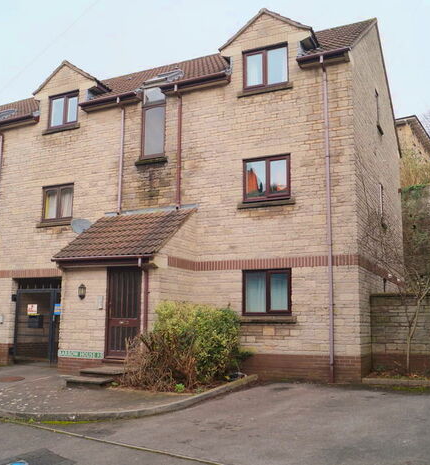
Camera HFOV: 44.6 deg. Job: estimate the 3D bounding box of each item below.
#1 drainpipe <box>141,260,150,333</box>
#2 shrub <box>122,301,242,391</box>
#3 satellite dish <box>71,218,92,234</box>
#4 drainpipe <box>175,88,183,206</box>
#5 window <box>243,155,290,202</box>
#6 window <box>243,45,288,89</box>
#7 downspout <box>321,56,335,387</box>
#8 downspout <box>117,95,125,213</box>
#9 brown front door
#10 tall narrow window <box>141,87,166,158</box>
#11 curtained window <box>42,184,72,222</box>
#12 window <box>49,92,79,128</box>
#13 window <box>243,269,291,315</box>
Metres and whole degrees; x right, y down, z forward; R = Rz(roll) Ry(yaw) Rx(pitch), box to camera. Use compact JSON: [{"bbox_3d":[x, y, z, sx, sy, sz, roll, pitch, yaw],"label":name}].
[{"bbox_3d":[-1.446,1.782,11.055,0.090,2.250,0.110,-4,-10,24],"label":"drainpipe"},{"bbox_3d":[-0.481,2.123,10.154,2.000,1.620,1.900,-4,-10,26],"label":"shrub"},{"bbox_3d":[-3.572,-0.154,14.139,0.580,0.460,0.350,5,-10,-28],"label":"satellite dish"},{"bbox_3d":[-0.897,-2.140,13.227,0.090,3.200,0.130,-4,-10,24],"label":"drainpipe"},{"bbox_3d":[1.213,-1.218,12.171,1.189,1.059,0.100,-4,-10,26],"label":"window"},{"bbox_3d":[1.233,-3.984,12.682,1.160,1.030,0.120,-4,-10,24],"label":"window"},{"bbox_3d":[2.413,-0.401,11.336,0.090,7.127,0.270,-4,-9,26],"label":"downspout"},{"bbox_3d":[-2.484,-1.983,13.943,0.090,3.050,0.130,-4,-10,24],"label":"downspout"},{"bbox_3d":[-2.053,1.780,11.770,0.950,2.084,0.100,-4,-9,28],"label":"brown front door"},{"bbox_3d":[-1.617,-2.903,13.841,0.720,2.020,0.120,-4,-10,24],"label":"tall narrow window"},{"bbox_3d":[-4.424,-0.830,14.900,1.184,1.030,0.100,-4,-10,26],"label":"curtained window"},{"bbox_3d":[-4.432,-3.588,15.531,1.156,0.988,0.120,-4,-9,26],"label":"window"},{"bbox_3d":[1.187,1.362,11.854,1.170,1.060,0.120,-4,-10,24],"label":"window"}]

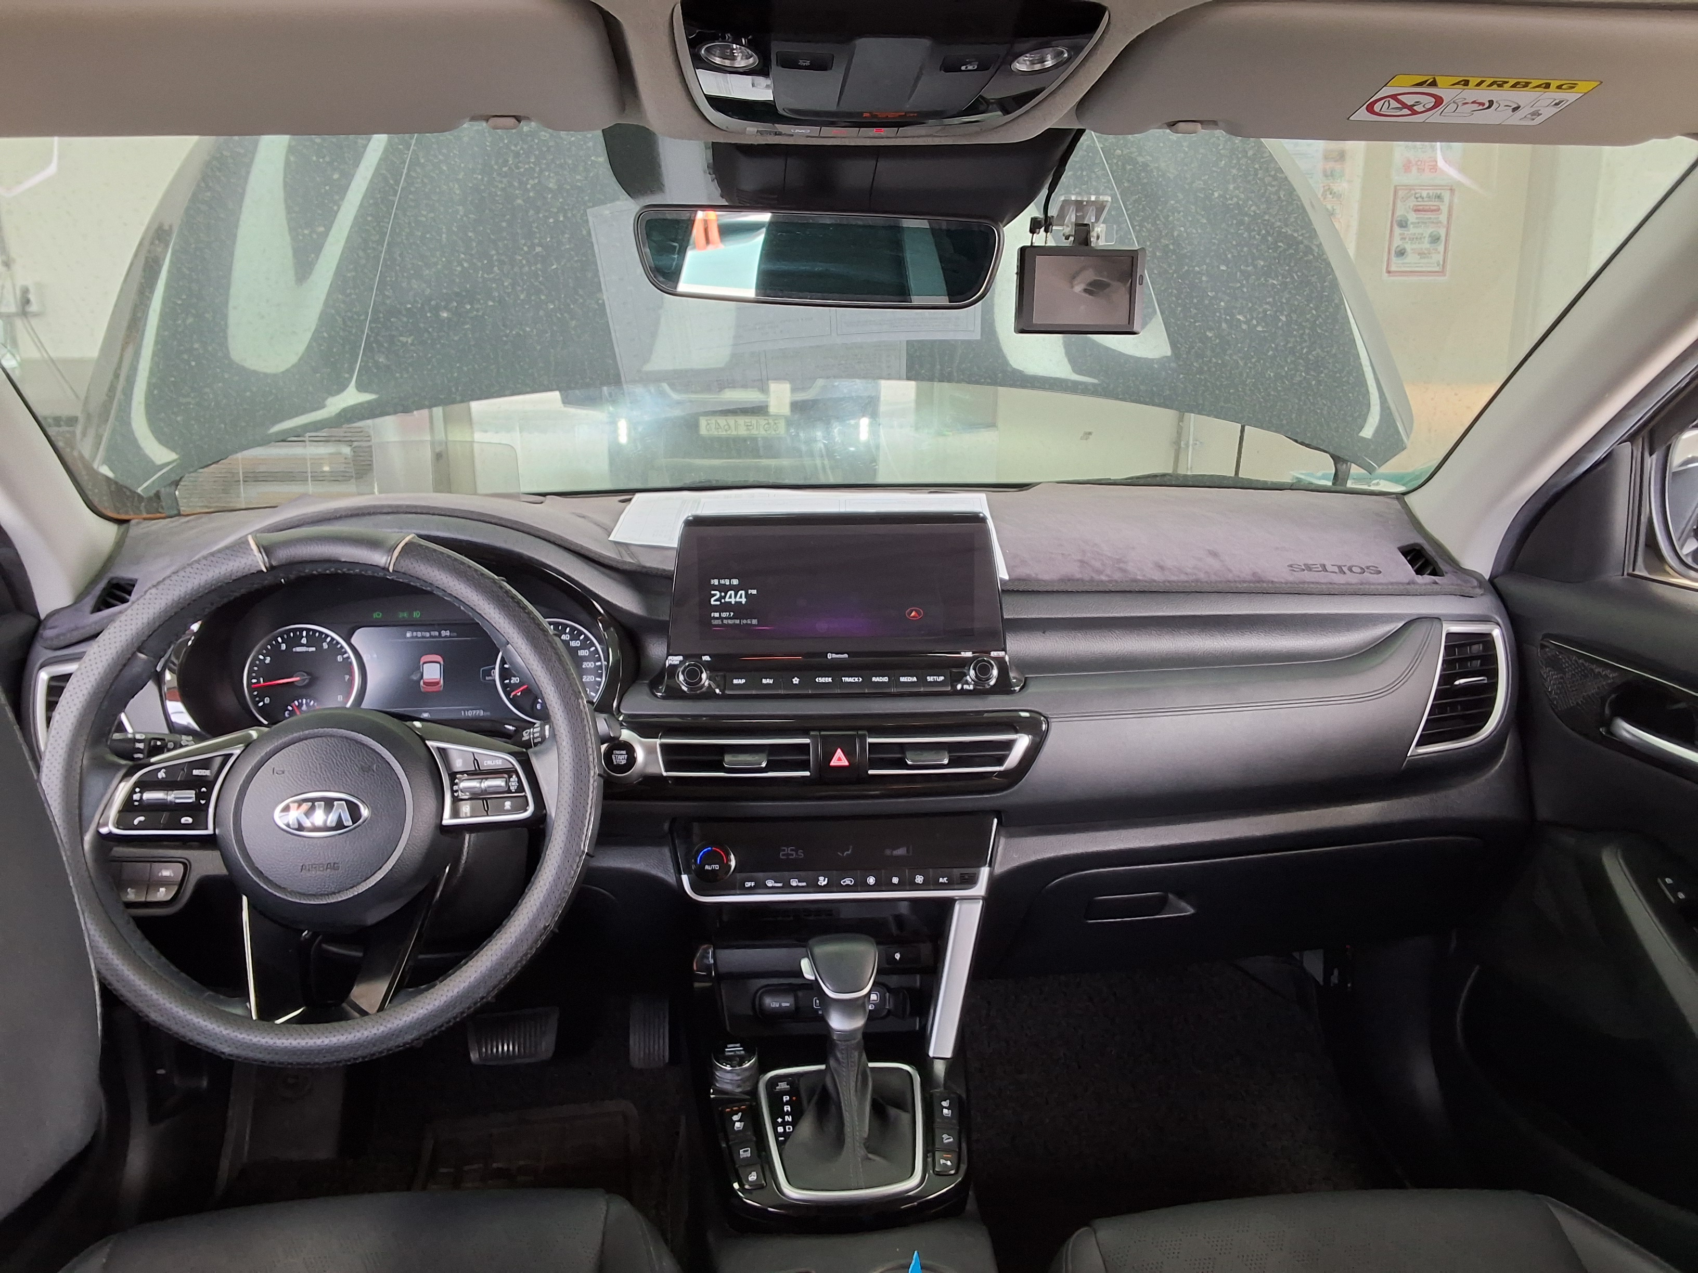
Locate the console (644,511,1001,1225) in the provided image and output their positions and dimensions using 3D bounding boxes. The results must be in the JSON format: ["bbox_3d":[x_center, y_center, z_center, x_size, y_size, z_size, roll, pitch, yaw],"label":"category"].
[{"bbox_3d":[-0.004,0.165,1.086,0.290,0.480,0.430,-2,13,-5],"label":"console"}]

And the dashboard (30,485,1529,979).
[{"bbox_3d":[-0.037,0.097,1.418,1.420,0.470,0.460,-2,13,-5],"label":"dashboard"}]

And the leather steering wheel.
[{"bbox_3d":[-0.369,0.110,0.989,0.380,0.380,0.100,-2,-6,-6],"label":"leather steering wheel"}]

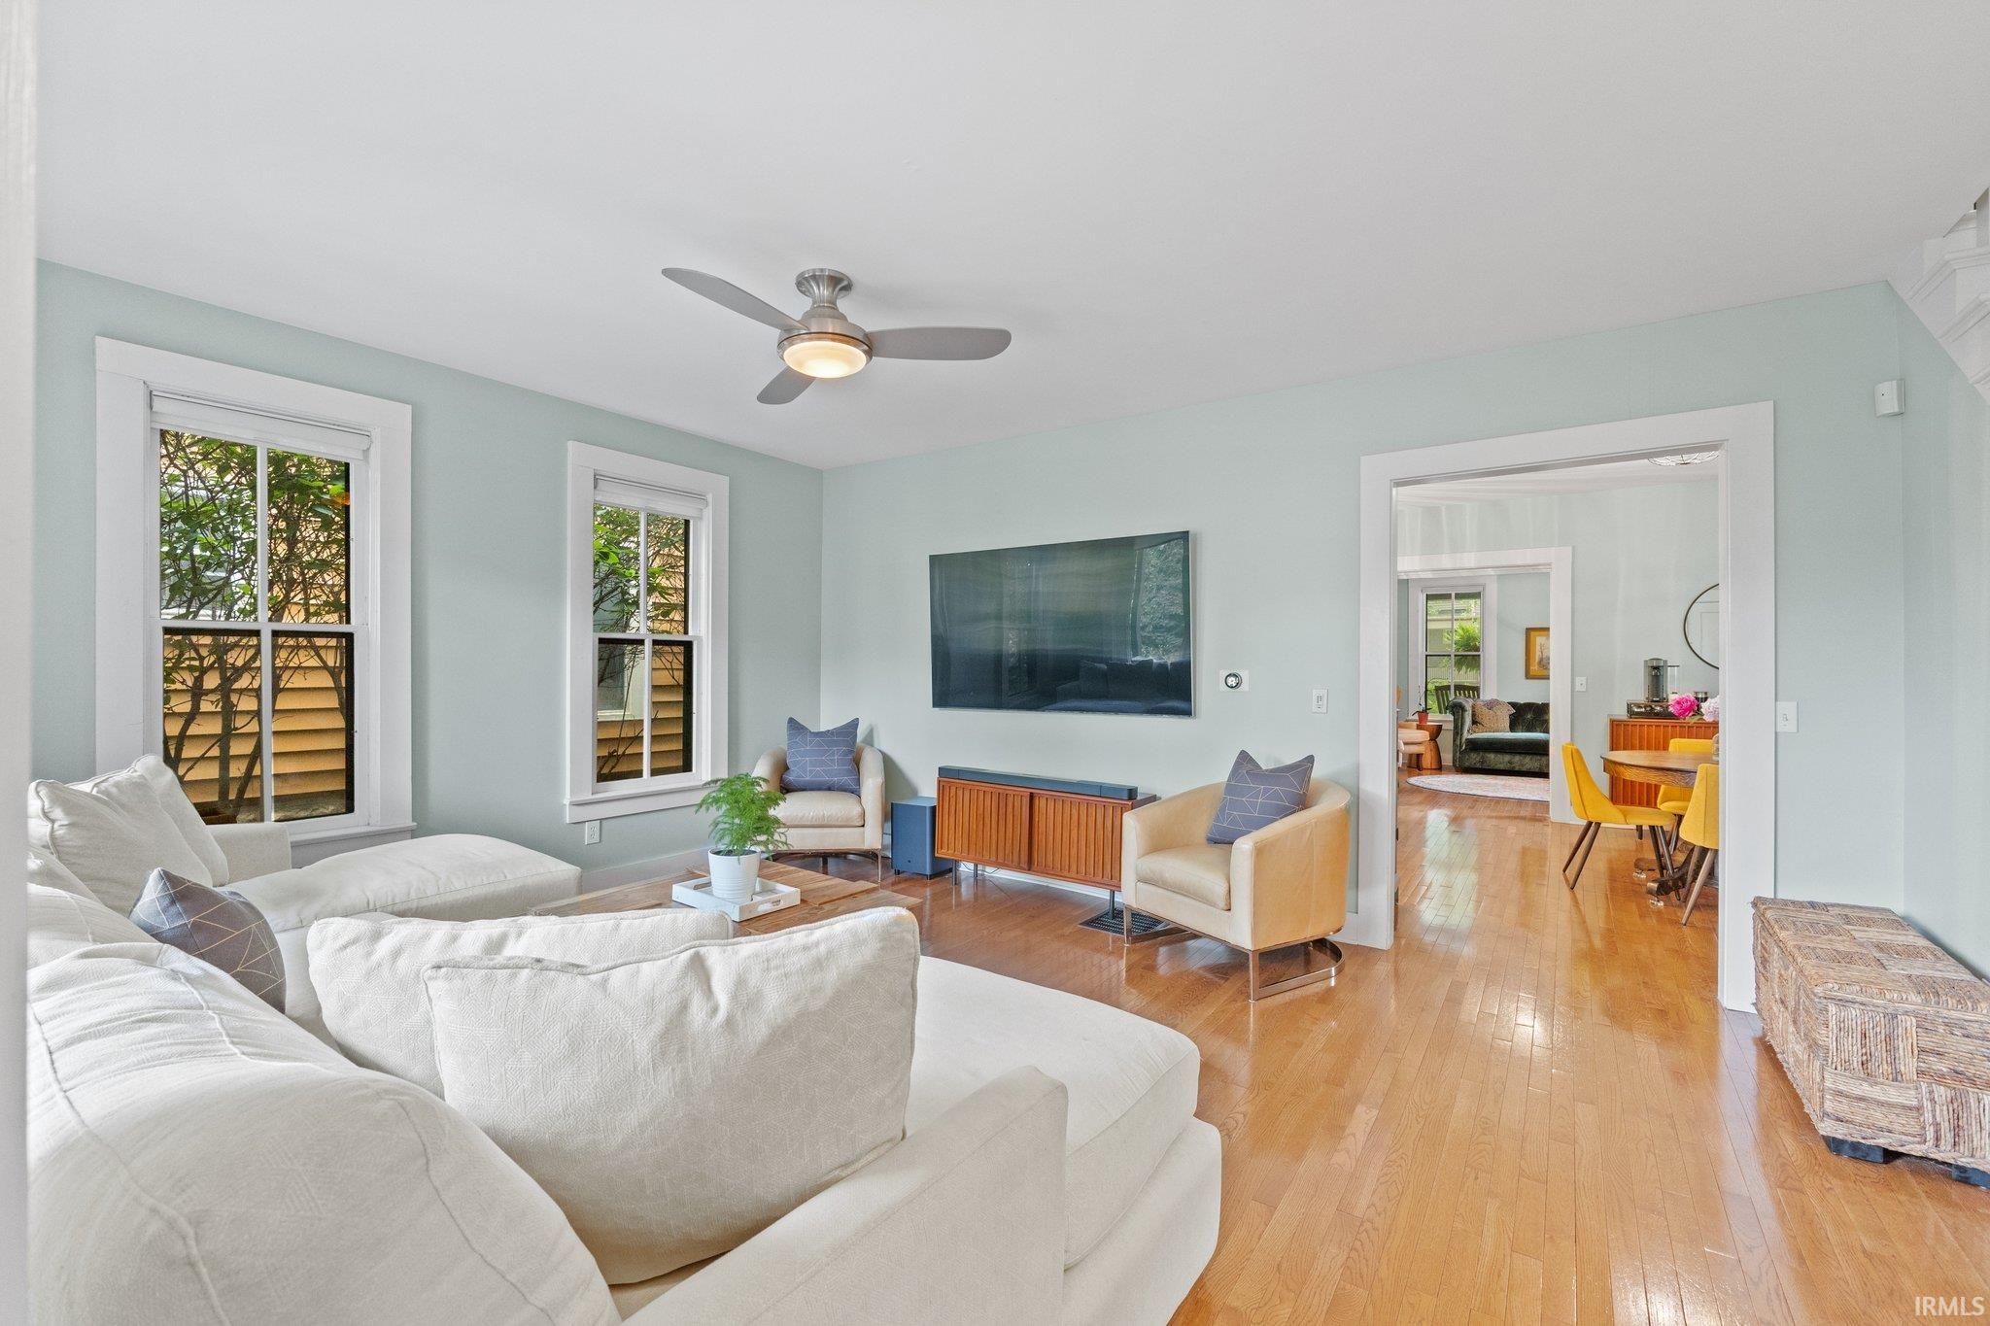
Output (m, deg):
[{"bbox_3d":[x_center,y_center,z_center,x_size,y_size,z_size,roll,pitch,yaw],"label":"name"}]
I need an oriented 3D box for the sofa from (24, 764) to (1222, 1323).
[{"bbox_3d":[-1.427,0.825,2.104,3.500,0.920,1.680,0,0,33],"label":"sofa"}]

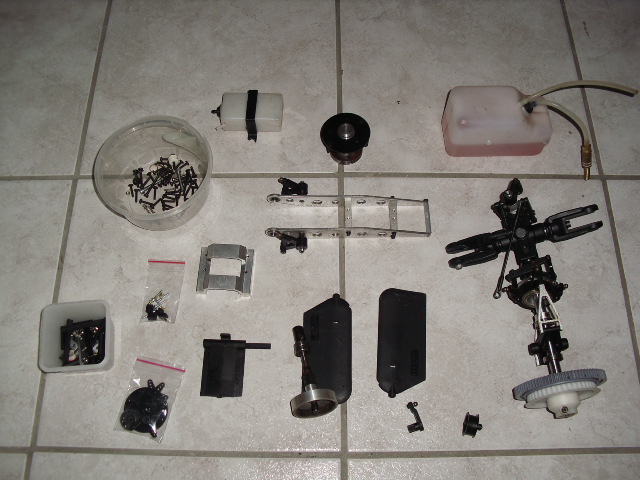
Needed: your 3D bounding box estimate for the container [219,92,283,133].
[{"bbox_3d":[-0.080,-0.151,0.786,0.072,0.028,0.037,0,65,0],"label":"container"}]

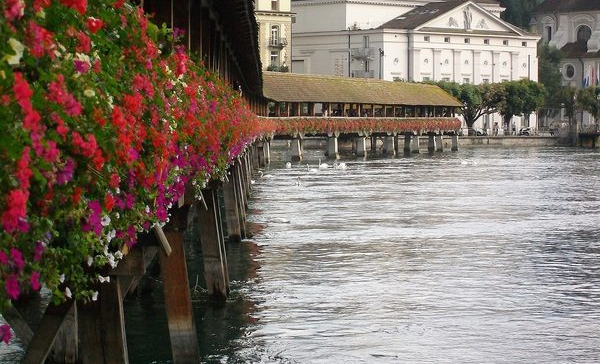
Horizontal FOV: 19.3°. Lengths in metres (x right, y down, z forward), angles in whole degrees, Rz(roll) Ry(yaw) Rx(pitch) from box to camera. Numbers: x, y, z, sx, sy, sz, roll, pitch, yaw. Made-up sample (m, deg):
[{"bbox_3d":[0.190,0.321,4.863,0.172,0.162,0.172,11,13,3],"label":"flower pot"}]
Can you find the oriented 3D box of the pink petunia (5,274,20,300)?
[{"bbox_3d":[-0.927,0.340,5.700,0.055,0.074,0.045,-2,2,-30],"label":"pink petunia"}]

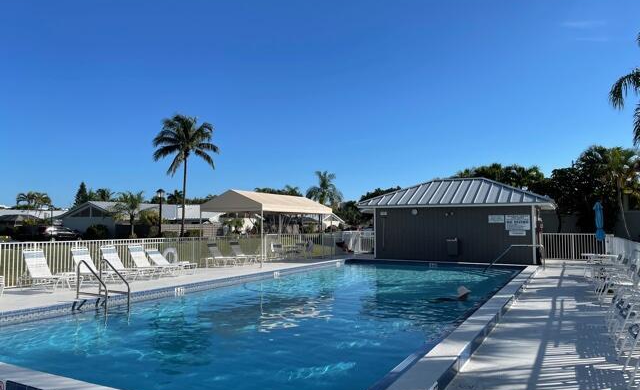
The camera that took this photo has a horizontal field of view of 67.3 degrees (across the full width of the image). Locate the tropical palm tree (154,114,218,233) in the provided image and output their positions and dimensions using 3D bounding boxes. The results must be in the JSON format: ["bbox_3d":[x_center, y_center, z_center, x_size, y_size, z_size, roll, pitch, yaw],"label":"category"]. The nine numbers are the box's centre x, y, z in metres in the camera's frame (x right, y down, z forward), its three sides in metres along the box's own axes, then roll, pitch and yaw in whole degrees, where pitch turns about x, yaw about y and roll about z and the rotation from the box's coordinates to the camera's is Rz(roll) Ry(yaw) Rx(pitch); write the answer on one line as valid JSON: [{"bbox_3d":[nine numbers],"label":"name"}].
[{"bbox_3d":[-14.108,-1.887,50.332,6.900,13.500,6.900,0,-4,0],"label":"tropical palm tree"}]

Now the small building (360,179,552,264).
[{"bbox_3d":[6.577,1.109,22.406,7.900,3.670,5.800,-2,-4,28],"label":"small building"}]

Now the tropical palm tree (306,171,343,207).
[{"bbox_3d":[0.555,1.243,60.173,4.600,8.440,4.600,0,-4,0],"label":"tropical palm tree"}]

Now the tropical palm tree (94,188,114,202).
[{"bbox_3d":[-37.936,2.951,85.168,5.000,8.440,5.000,0,-4,0],"label":"tropical palm tree"}]

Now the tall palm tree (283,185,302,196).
[{"bbox_3d":[-4.693,2.735,85.182,4.800,8.700,4.800,0,-4,0],"label":"tall palm tree"}]

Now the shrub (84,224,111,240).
[{"bbox_3d":[-24.069,4.002,52.000,2.700,1.700,2.300,-2,-4,28],"label":"shrub"}]

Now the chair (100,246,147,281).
[{"bbox_3d":[-5.554,1.929,13.777,1.450,0.950,0.630,-2,-4,28],"label":"chair"}]

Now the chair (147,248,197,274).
[{"bbox_3d":[-4.720,2.117,15.276,1.800,0.800,0.620,-2,-4,28],"label":"chair"}]

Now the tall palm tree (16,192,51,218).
[{"bbox_3d":[-35.764,2.555,60.089,4.300,6.000,4.300,0,-4,0],"label":"tall palm tree"}]

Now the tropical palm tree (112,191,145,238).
[{"bbox_3d":[-19.919,2.132,50.000,3.400,5.200,3.400,-2,-4,28],"label":"tropical palm tree"}]

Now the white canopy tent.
[{"bbox_3d":[-2.085,1.398,20.954,3.000,2.900,5.750,-2,-4,28],"label":"white canopy tent"}]

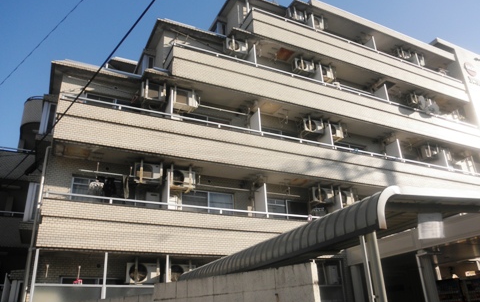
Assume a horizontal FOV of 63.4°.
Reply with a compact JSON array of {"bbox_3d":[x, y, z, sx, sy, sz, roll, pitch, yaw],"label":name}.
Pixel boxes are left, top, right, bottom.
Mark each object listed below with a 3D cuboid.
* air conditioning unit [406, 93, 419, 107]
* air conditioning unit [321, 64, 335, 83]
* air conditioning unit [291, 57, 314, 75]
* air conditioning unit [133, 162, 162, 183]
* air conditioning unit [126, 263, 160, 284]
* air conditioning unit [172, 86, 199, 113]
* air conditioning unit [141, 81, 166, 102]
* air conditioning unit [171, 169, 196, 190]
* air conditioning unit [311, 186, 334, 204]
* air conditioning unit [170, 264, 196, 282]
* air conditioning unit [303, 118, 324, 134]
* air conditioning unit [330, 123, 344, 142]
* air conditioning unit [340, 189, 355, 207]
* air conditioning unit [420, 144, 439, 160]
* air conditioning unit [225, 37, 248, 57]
[{"bbox_3d":[8.164,-2.275,18.058,0.782,0.497,0.290,9,-27,-26],"label":"air conditioning unit"},{"bbox_3d":[3.332,-3.101,15.561,0.800,0.510,0.270,9,-27,-26],"label":"air conditioning unit"},{"bbox_3d":[2.474,-3.261,15.296,0.833,0.488,0.290,9,-27,-26],"label":"air conditioning unit"},{"bbox_3d":[-2.505,0.649,10.572,0.782,0.469,0.290,9,-27,-26],"label":"air conditioning unit"},{"bbox_3d":[-2.394,3.011,9.493,0.791,0.478,0.290,9,-27,-26],"label":"air conditioning unit"},{"bbox_3d":[-1.773,-1.611,12.081,0.773,0.497,0.290,9,-27,-26],"label":"air conditioning unit"},{"bbox_3d":[-2.632,-1.703,11.636,0.773,0.497,0.290,9,-27,-26],"label":"air conditioning unit"},{"bbox_3d":[-1.667,0.829,10.852,0.800,0.510,0.270,9,-27,-26],"label":"air conditioning unit"},{"bbox_3d":[2.708,1.537,12.978,0.800,0.510,0.270,9,-27,-26],"label":"air conditioning unit"},{"bbox_3d":[-1.541,3.161,9.906,0.787,0.478,0.290,9,-27,-26],"label":"air conditioning unit"},{"bbox_3d":[2.590,-0.833,14.051,0.800,0.510,0.270,9,-27,-26],"label":"air conditioning unit"},{"bbox_3d":[3.443,-0.702,14.469,0.800,0.510,0.270,9,-27,-26],"label":"air conditioning unit"},{"bbox_3d":[3.517,1.669,13.371,0.800,0.510,0.270,9,-27,-26],"label":"air conditioning unit"},{"bbox_3d":[8.208,0.160,16.740,0.800,0.510,0.270,9,-27,-26],"label":"air conditioning unit"},{"bbox_3d":[-0.146,-3.683,13.880,0.800,0.510,0.270,9,-27,-26],"label":"air conditioning unit"}]

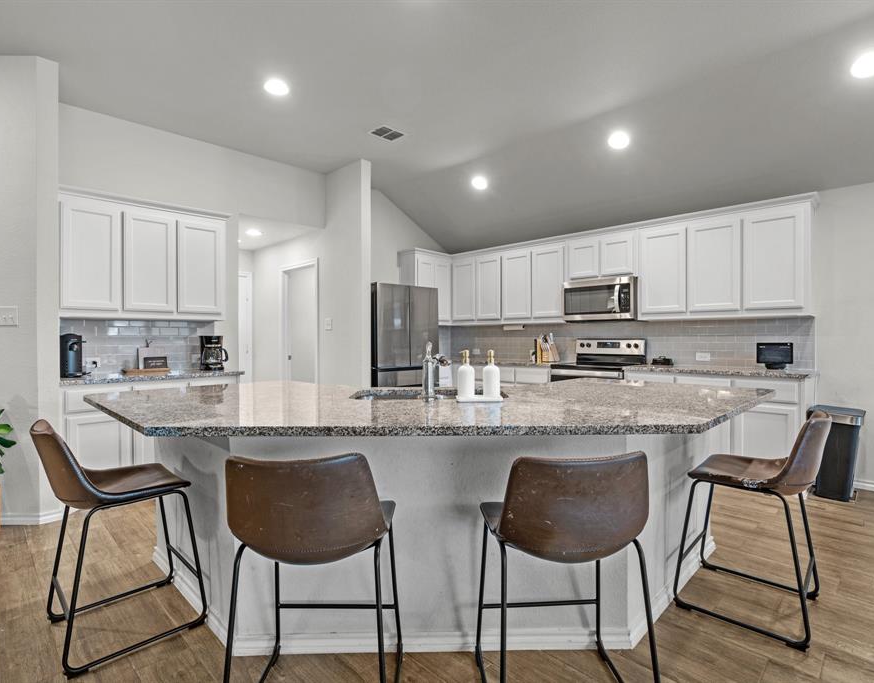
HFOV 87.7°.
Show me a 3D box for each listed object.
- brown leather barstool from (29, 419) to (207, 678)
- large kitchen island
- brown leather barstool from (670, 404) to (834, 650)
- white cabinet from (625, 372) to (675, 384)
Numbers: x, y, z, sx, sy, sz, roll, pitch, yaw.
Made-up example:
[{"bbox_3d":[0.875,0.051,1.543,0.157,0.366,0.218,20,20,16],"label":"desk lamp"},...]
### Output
[{"bbox_3d":[-1.327,0.727,1.892,0.480,0.914,0.555,0,1,45],"label":"brown leather barstool"},{"bbox_3d":[0.026,0.722,2.310,3.523,0.914,1.712,0,0,0],"label":"large kitchen island"},{"bbox_3d":[1.408,0.729,2.016,0.525,0.875,0.485,0,1,39],"label":"brown leather barstool"},{"bbox_3d":[2.130,0.706,4.335,0.620,0.876,0.445,-1,1,-45],"label":"white cabinet"}]

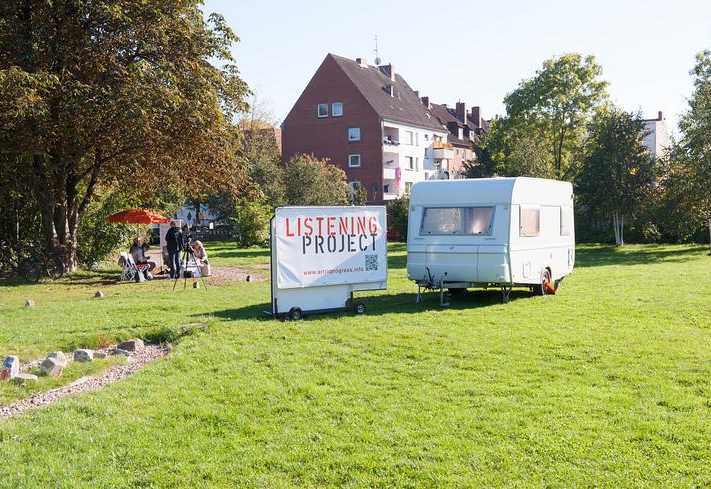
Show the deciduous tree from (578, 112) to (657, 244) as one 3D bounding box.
[{"bbox_3d":[16.344,-4.242,57.416,5.000,8.497,4.800,-1,1,0],"label":"deciduous tree"}]

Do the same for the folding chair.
[{"bbox_3d":[-6.385,0.673,26.523,0.620,0.830,0.500,-1,2,-20],"label":"folding chair"}]

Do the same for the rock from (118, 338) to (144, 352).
[{"bbox_3d":[-3.048,1.368,12.438,0.350,0.180,0.250,-1,1,0],"label":"rock"}]

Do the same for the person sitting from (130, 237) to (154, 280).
[{"bbox_3d":[-6.143,0.417,26.417,0.750,1.220,0.500,-1,2,-15],"label":"person sitting"}]

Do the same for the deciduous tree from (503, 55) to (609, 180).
[{"bbox_3d":[15.262,-7.358,69.841,8.400,14.123,8.000,-1,1,0],"label":"deciduous tree"}]

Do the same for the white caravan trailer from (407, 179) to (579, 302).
[{"bbox_3d":[2.946,-0.139,20.279,2.260,2.500,4.850,0,2,31],"label":"white caravan trailer"}]

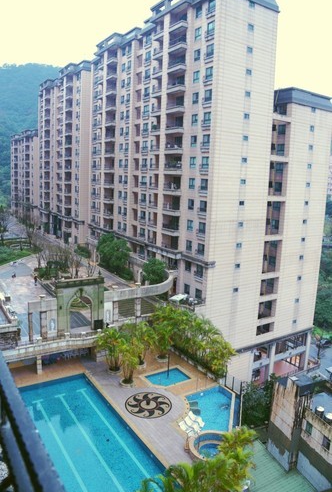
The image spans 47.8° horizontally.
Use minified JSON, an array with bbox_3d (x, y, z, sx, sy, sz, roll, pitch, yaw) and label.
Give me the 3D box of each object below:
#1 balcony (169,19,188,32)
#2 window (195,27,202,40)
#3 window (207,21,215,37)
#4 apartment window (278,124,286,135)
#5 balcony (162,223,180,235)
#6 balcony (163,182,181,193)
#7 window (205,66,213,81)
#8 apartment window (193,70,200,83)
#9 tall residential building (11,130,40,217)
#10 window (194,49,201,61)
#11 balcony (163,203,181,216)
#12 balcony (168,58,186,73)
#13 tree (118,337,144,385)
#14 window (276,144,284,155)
[{"bbox_3d":[2.133,-33.713,57.500,1.500,1.400,3.650,-5,13,-34],"label":"balcony"},{"bbox_3d":[4.493,-29.353,51.779,0.200,1.480,1.420,-4,11,-31],"label":"window"},{"bbox_3d":[5.992,-28.696,49.320,0.200,1.480,1.450,-4,11,-31],"label":"window"},{"bbox_3d":[18.917,-18.837,60.850,0.200,1.500,1.500,-4,12,-34],"label":"apartment window"},{"bbox_3d":[0.963,-2.604,59.542,1.100,1.350,3.700,-4,11,-31],"label":"balcony"},{"bbox_3d":[1.283,-9.241,62.171,1.500,1.500,3.798,-5,13,-34],"label":"balcony"},{"bbox_3d":[5.852,-23.059,50.033,0.200,1.480,1.450,-4,11,-31],"label":"window"},{"bbox_3d":[4.611,-24.924,55.320,0.200,1.600,1.500,-4,12,-34],"label":"apartment window"},{"bbox_3d":[-47.938,-27.125,147.028,17.000,32.000,36.000,-4,12,-34],"label":"tall residential building"},{"bbox_3d":[4.682,-27.927,54.902,0.200,1.500,1.420,-4,12,-34],"label":"window"},{"bbox_3d":[1.182,-5.940,62.782,1.500,1.550,3.699,-5,13,-34],"label":"balcony"},{"bbox_3d":[1.633,-26.708,55.804,1.100,1.350,3.700,-4,11,-31],"label":"balcony"},{"bbox_3d":[-3.823,12.365,40.446,2.700,4.900,2.700,3,10,0],"label":"tree"},{"bbox_3d":[19.375,-16.289,63.349,1.874,1.874,0.200,-5,13,-34],"label":"window"}]

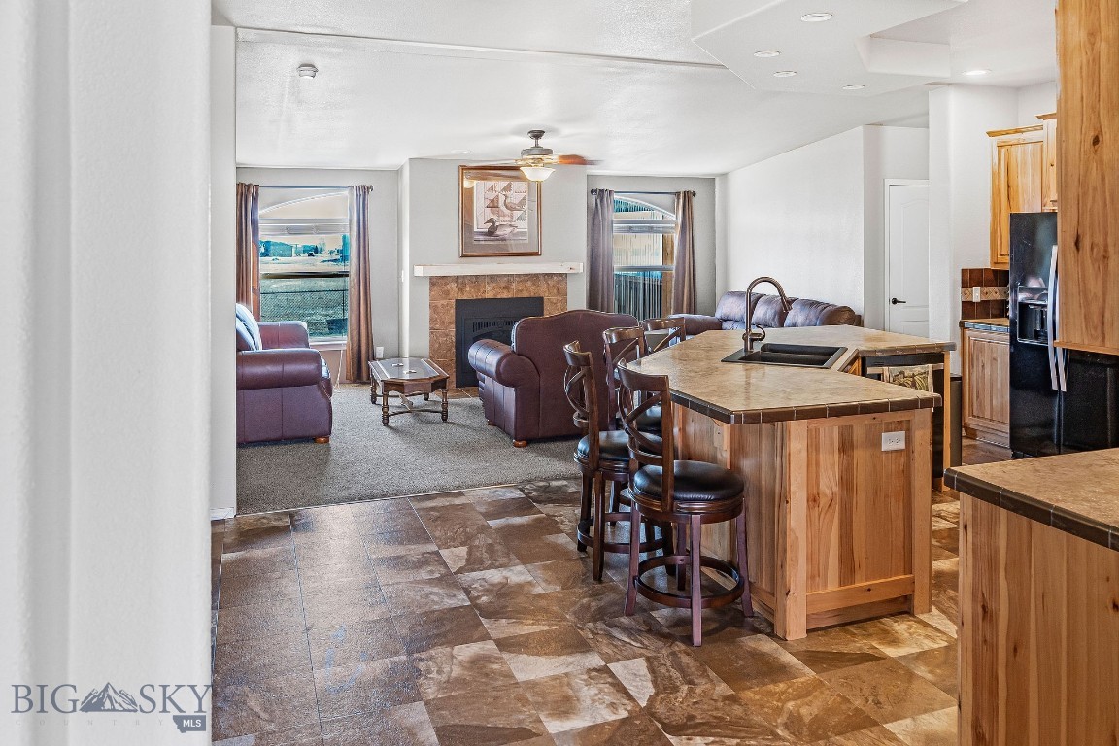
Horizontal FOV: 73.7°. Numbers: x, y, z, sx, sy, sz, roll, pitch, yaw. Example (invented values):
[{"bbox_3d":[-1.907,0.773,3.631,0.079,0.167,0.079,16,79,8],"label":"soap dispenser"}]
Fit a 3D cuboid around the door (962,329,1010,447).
[{"bbox_3d":[3.129,0.123,5.470,0.060,0.800,0.460,-3,7,-22],"label":"door"}]

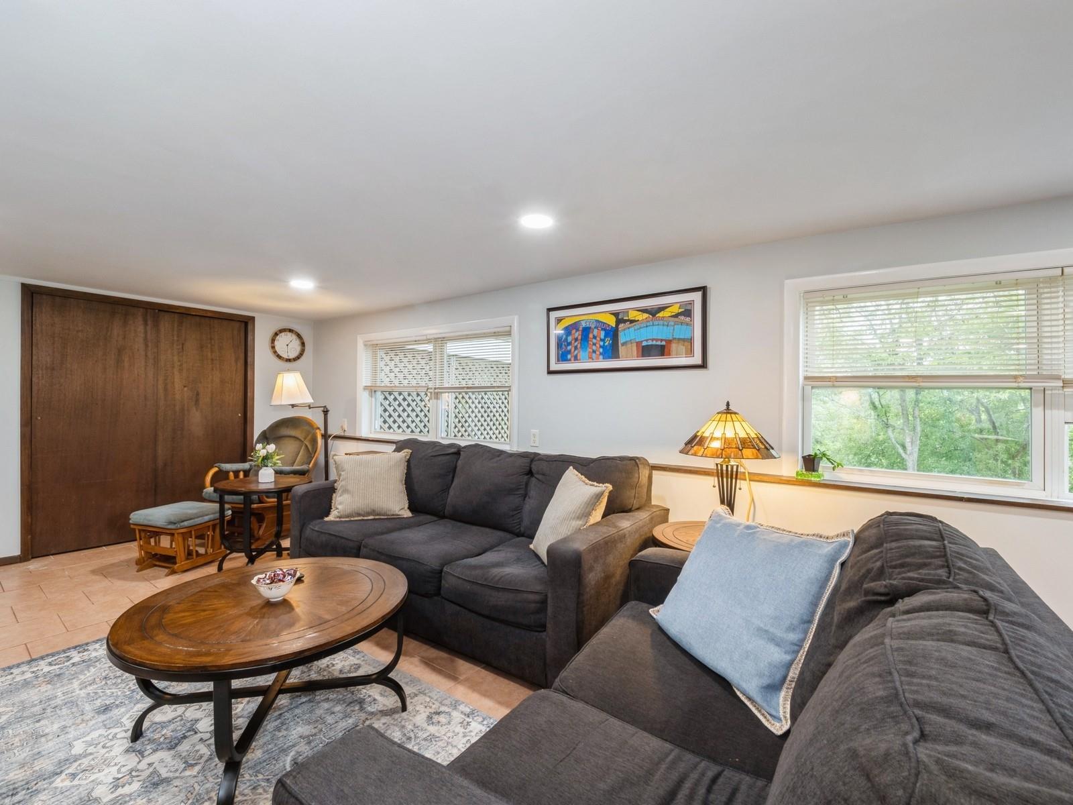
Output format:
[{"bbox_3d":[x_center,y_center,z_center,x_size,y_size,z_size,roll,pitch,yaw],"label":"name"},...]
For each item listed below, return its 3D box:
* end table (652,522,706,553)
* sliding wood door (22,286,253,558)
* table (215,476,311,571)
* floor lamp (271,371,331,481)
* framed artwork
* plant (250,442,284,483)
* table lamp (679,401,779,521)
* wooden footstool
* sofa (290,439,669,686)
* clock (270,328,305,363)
[{"bbox_3d":[0.870,0.956,2.110,0.630,0.610,0.630,1,0,23],"label":"end table"},{"bbox_3d":[-3.375,0.165,3.845,0.100,2.100,1.530,1,0,41],"label":"sliding wood door"},{"bbox_3d":[-2.090,0.920,3.320,0.640,0.610,0.640,1,0,-32],"label":"table"},{"bbox_3d":[-2.260,0.447,4.280,0.660,1.550,0.380,1,0,8],"label":"floor lamp"},{"bbox_3d":[0.505,-0.424,2.720,1.070,0.463,0.035,1,0,35],"label":"framed artwork"},{"bbox_3d":[-2.065,0.460,3.330,0.225,0.310,0.225,1,0,-32],"label":"plant"},{"bbox_3d":[0.920,0.326,2.100,0.450,0.650,0.450,1,0,23],"label":"table lamp"},{"bbox_3d":[-2.710,1.008,3.330,0.480,0.420,0.470,1,0,13],"label":"wooden footstool"},{"bbox_3d":[-0.470,0.779,2.800,2.250,0.930,0.970,1,0,34],"label":"sofa"},{"bbox_3d":[-2.645,-0.617,4.645,0.050,0.375,0.365,1,0,41],"label":"clock"}]

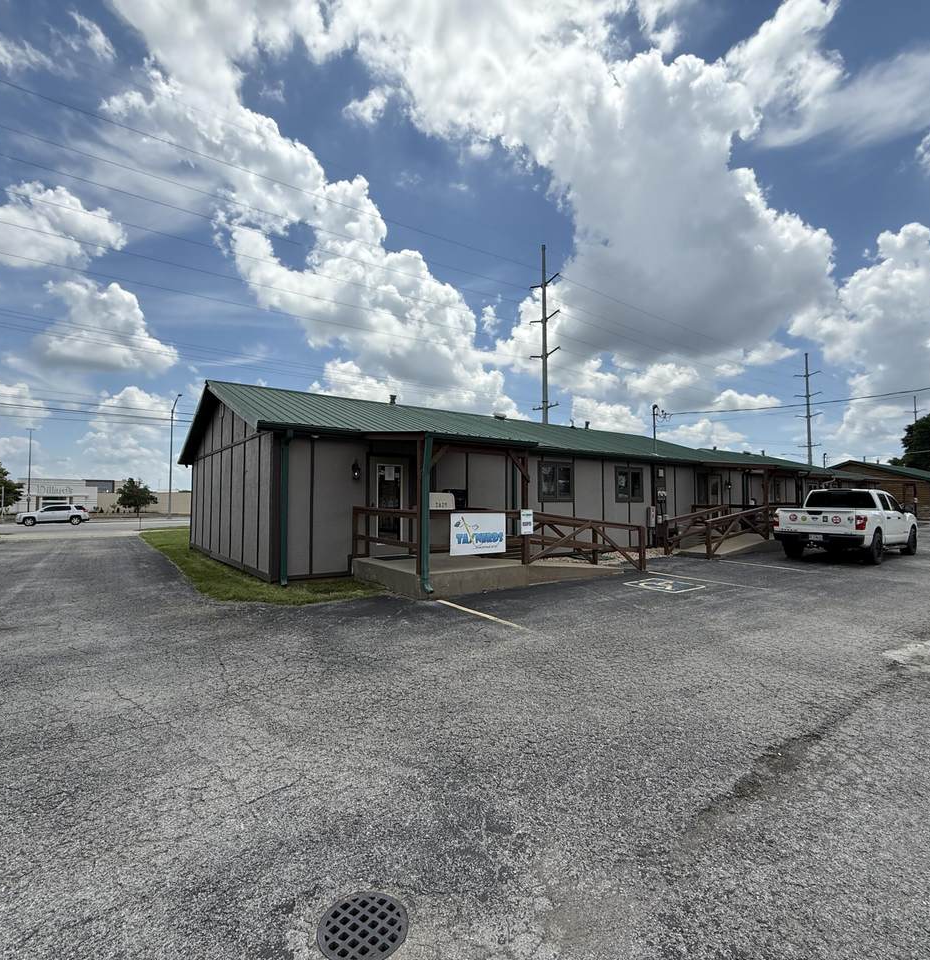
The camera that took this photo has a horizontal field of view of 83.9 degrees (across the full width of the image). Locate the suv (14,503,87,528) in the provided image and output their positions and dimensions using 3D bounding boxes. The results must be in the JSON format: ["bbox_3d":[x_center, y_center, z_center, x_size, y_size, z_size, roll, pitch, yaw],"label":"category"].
[{"bbox_3d":[-33.593,2.848,42.193,4.700,1.700,1.850,2,-3,-36],"label":"suv"}]

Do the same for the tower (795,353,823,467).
[{"bbox_3d":[60.206,-8.308,91.142,0.800,28.190,4.200,2,-3,-36],"label":"tower"}]

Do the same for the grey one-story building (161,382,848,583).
[{"bbox_3d":[5.341,0.163,21.470,29.150,4.600,10.650,2,-3,-36],"label":"grey one-story building"}]

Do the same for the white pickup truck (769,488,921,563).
[{"bbox_3d":[11.237,1.261,15.020,5.800,1.930,2.050,2,-3,-38],"label":"white pickup truck"}]

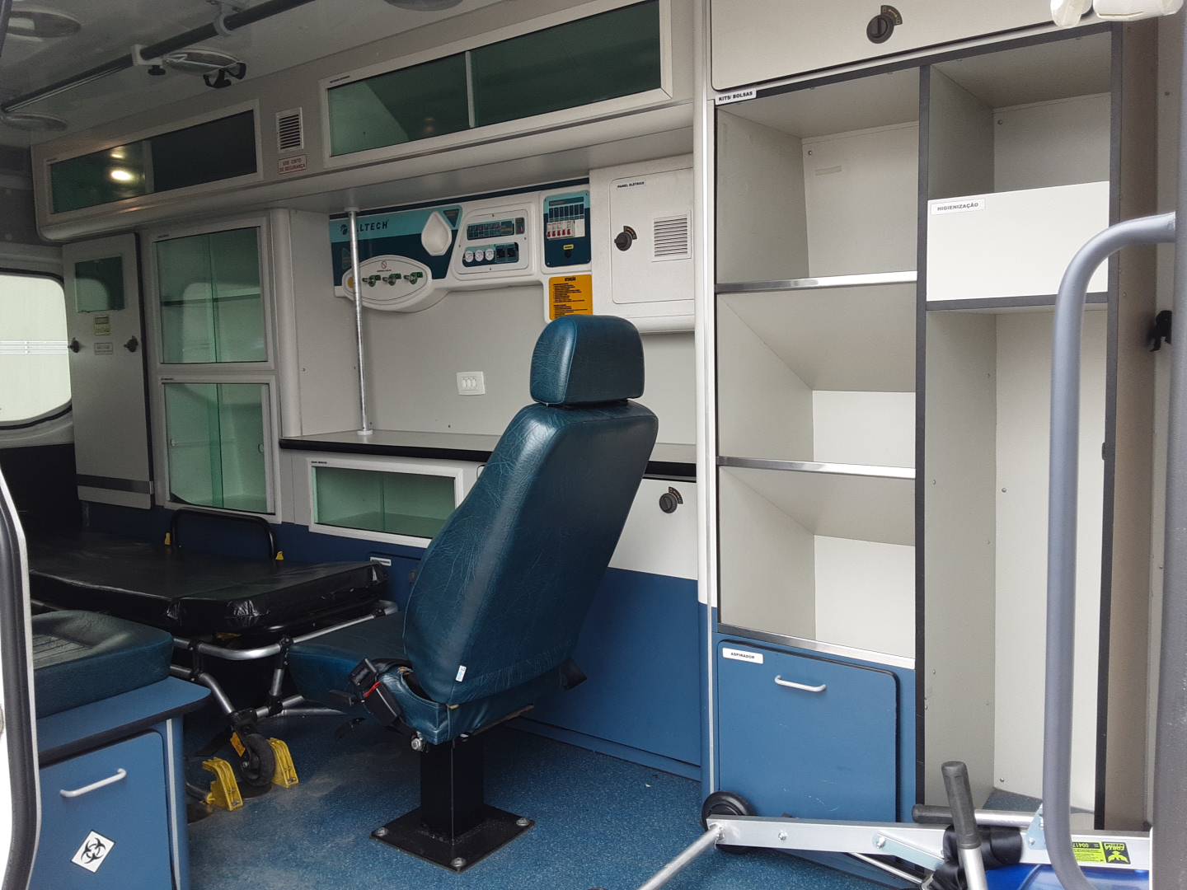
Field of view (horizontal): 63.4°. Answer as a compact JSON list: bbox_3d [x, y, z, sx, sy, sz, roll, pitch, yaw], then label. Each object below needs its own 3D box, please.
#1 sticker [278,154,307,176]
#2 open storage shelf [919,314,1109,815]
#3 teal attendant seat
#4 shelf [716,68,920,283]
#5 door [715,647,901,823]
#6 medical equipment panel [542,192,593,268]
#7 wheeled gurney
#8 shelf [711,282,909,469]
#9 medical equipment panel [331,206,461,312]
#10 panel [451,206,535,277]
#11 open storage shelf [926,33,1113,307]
[{"bbox_3d":[-0.906,-0.843,2.891,0.131,0.044,0.006,3,7,36],"label":"sticker"},{"bbox_3d":[0.860,0.282,1.854,0.285,1.084,0.494,3,7,36],"label":"open storage shelf"},{"bbox_3d":[-0.240,0.297,1.984,0.740,1.093,0.449,3,7,36],"label":"teal attendant seat"},{"bbox_3d":[0.521,-0.500,1.957,0.407,0.365,0.393,3,7,36],"label":"shelf"},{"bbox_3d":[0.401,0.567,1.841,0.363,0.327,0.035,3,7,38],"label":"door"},{"bbox_3d":[-0.073,-0.629,2.809,0.168,0.208,0.061,3,7,36],"label":"medical equipment panel"},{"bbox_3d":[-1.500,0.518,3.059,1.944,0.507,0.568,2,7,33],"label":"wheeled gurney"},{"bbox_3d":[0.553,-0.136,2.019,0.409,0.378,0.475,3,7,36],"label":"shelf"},{"bbox_3d":[-0.653,-0.619,3.250,0.622,0.328,0.112,3,7,36],"label":"medical equipment panel"},{"bbox_3d":[-0.302,-0.627,2.981,0.311,0.207,0.071,3,7,36],"label":"panel"},{"bbox_3d":[0.828,-0.463,1.761,0.285,0.420,0.454,3,7,36],"label":"open storage shelf"}]

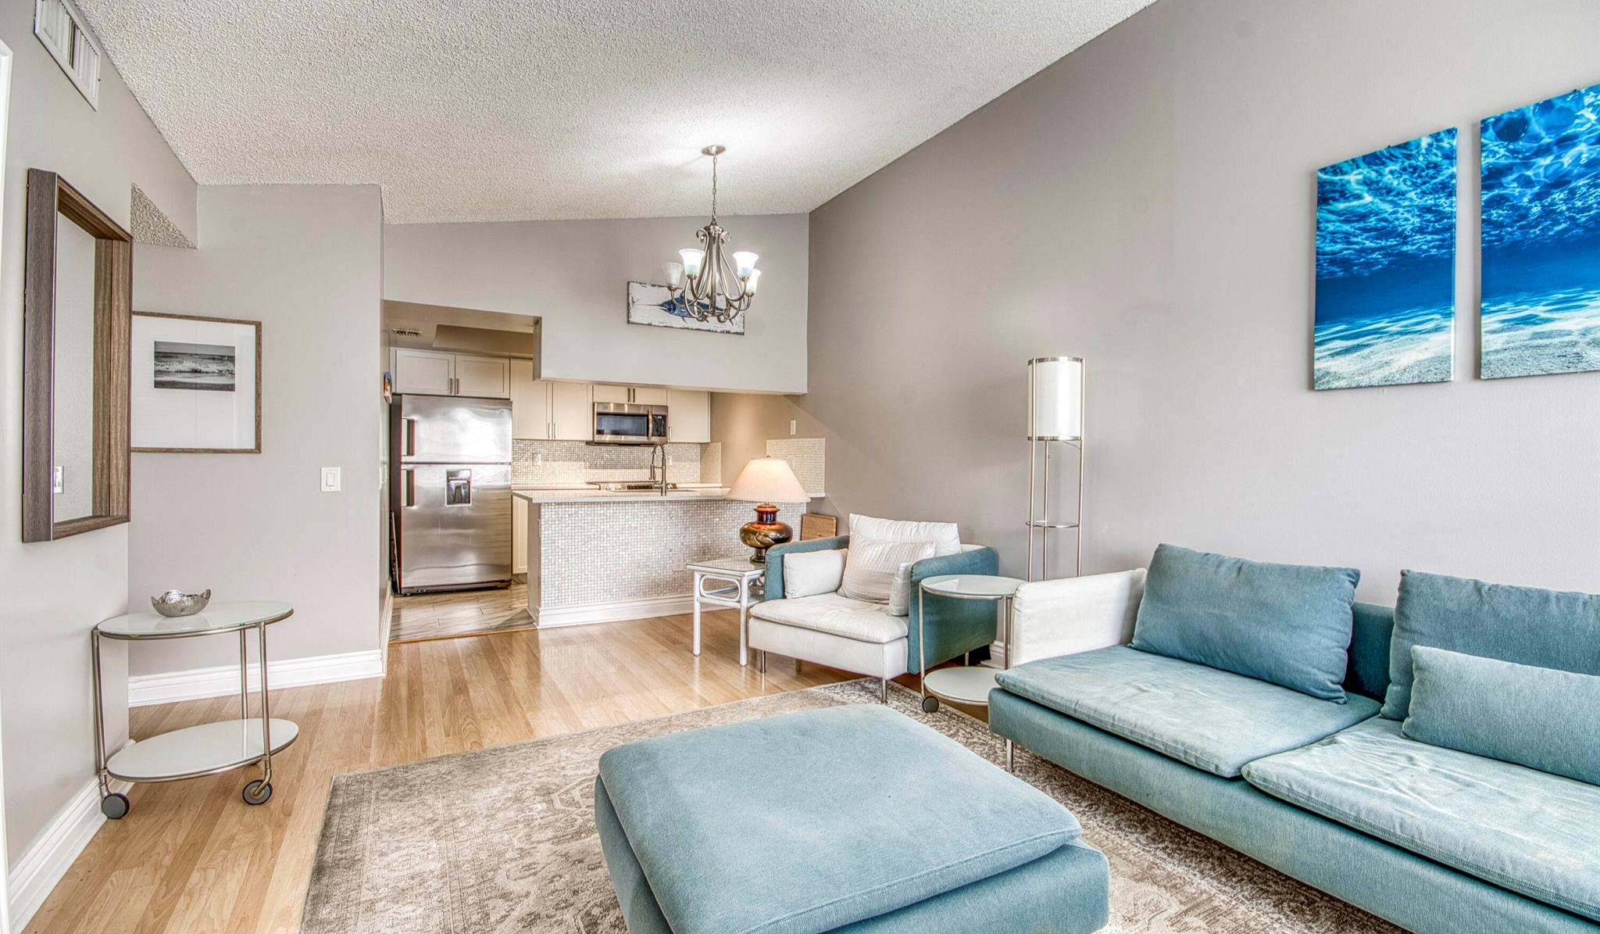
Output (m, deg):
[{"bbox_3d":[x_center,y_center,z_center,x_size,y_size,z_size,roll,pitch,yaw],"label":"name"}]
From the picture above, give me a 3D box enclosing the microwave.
[{"bbox_3d":[-1.878,-0.455,7.226,0.765,0.420,0.400,0,0,-30],"label":"microwave"}]

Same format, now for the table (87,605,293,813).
[{"bbox_3d":[-1.994,0.807,2.231,0.510,0.620,0.510,1,0,-31],"label":"table"}]

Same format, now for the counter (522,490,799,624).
[{"bbox_3d":[-1.017,0.667,5.307,2.250,0.915,1.020,0,0,-30],"label":"counter"}]

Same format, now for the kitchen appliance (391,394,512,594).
[{"bbox_3d":[-3.139,0.242,6.055,0.850,1.680,0.770,1,0,-31],"label":"kitchen appliance"}]

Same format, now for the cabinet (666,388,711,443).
[{"bbox_3d":[-1.320,-0.646,7.588,0.515,0.760,0.330,0,0,-30],"label":"cabinet"}]

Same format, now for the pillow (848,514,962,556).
[{"bbox_3d":[0.629,0.520,4.016,0.680,0.450,0.200,1,-14,37],"label":"pillow"}]

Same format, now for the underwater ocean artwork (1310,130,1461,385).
[{"bbox_3d":[2.074,-0.705,2.374,0.034,0.836,0.388,1,0,-31],"label":"underwater ocean artwork"}]

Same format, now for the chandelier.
[{"bbox_3d":[-0.500,-1.352,3.867,0.560,1.040,0.560,0,0,0],"label":"chandelier"}]

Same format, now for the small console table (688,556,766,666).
[{"bbox_3d":[-0.319,0.868,4.190,0.470,0.530,0.600,1,0,37],"label":"small console table"}]

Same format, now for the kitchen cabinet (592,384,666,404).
[{"bbox_3d":[-1.812,-0.828,6.994,0.772,0.345,0.340,1,0,-31],"label":"kitchen cabinet"}]

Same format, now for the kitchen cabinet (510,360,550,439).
[{"bbox_3d":[-2.640,-0.637,6.490,0.372,0.743,0.340,1,0,-31],"label":"kitchen cabinet"}]

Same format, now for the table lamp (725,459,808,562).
[{"bbox_3d":[-0.219,0.263,4.241,0.510,0.670,0.510,0,0,0],"label":"table lamp"}]

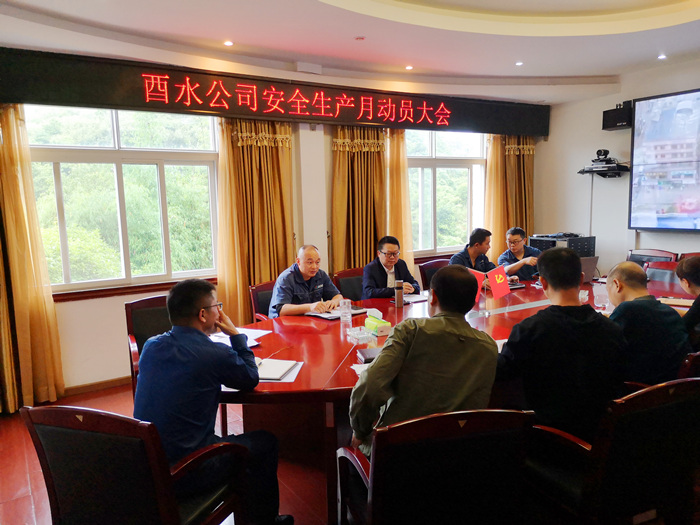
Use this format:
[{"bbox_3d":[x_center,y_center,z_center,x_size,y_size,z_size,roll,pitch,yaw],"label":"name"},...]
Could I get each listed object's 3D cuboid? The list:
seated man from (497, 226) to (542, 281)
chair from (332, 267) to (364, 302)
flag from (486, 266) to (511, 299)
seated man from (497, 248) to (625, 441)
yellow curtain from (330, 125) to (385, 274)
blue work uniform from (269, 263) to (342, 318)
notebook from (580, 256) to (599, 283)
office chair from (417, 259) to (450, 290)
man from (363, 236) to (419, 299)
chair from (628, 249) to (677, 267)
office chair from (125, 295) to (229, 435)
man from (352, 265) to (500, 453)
[{"bbox_3d":[1.704,0.284,5.438,0.550,1.270,0.780,-4,7,-19],"label":"seated man"},{"bbox_3d":[0.226,0.538,5.078,0.600,0.920,0.600,-7,9,-39],"label":"chair"},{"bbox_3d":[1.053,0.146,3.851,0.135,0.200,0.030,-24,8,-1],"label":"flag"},{"bbox_3d":[0.822,0.630,2.336,0.560,1.360,0.800,-5,7,-24],"label":"seated man"},{"bbox_3d":[0.110,-0.304,6.003,0.680,2.380,0.160,-6,8,-33],"label":"yellow curtain"},{"bbox_3d":[-0.358,0.281,4.199,0.540,0.600,0.420,-6,8,-33],"label":"blue work uniform"},{"bbox_3d":[1.996,0.085,4.938,0.350,0.240,0.290,-5,8,-25],"label":"notebook"},{"bbox_3d":[1.077,0.459,5.545,0.600,0.920,0.600,-7,8,-36],"label":"office chair"},{"bbox_3d":[0.382,0.394,4.818,0.530,1.260,0.760,-6,8,-30],"label":"man"},{"bbox_3d":[3.297,0.333,6.081,0.600,0.920,0.600,-6,8,-30],"label":"chair"},{"bbox_3d":[-1.172,0.725,3.744,0.580,0.950,0.600,-6,8,-32],"label":"office chair"},{"bbox_3d":[0.267,0.678,2.181,0.570,1.330,0.800,-3,7,-13],"label":"man"}]

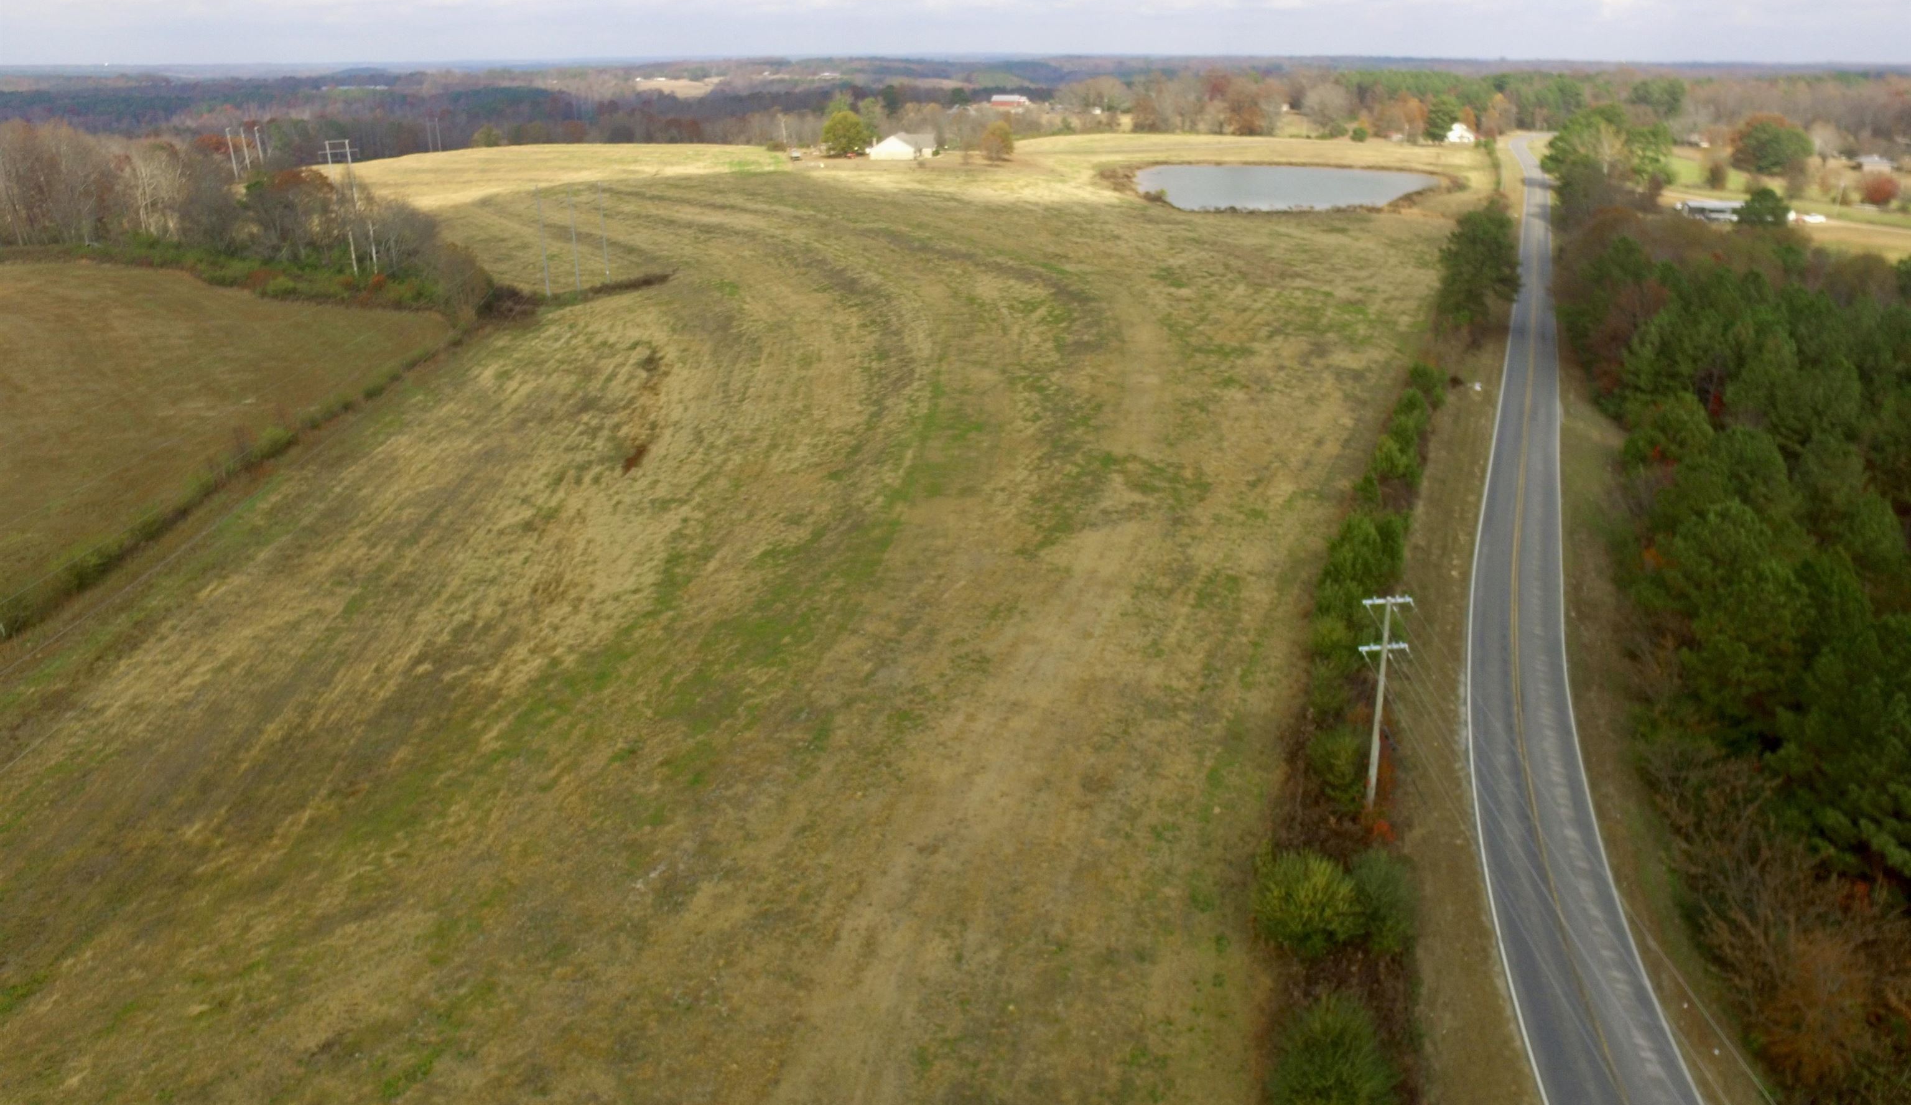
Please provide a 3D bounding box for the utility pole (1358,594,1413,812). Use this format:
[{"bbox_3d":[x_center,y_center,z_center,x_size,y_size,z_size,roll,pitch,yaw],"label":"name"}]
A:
[{"bbox_3d":[21.336,7.804,55.485,2.550,12.513,0.500,-6,24,-2],"label":"utility pole"}]

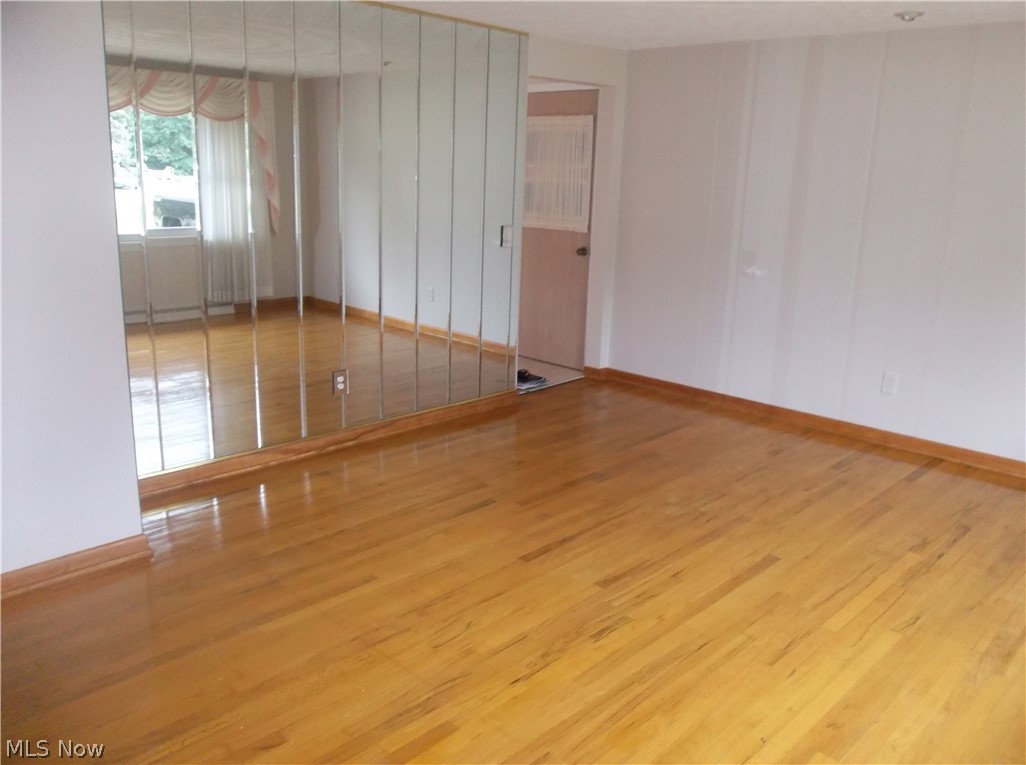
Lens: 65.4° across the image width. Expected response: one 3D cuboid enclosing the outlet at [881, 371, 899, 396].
[{"bbox_3d":[2.193,0.008,4.649,0.079,0.122,0.012,15,19,41],"label":"outlet"}]

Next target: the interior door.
[{"bbox_3d":[0.317,-1.187,6.368,0.890,2.107,0.045,15,19,42],"label":"interior door"}]

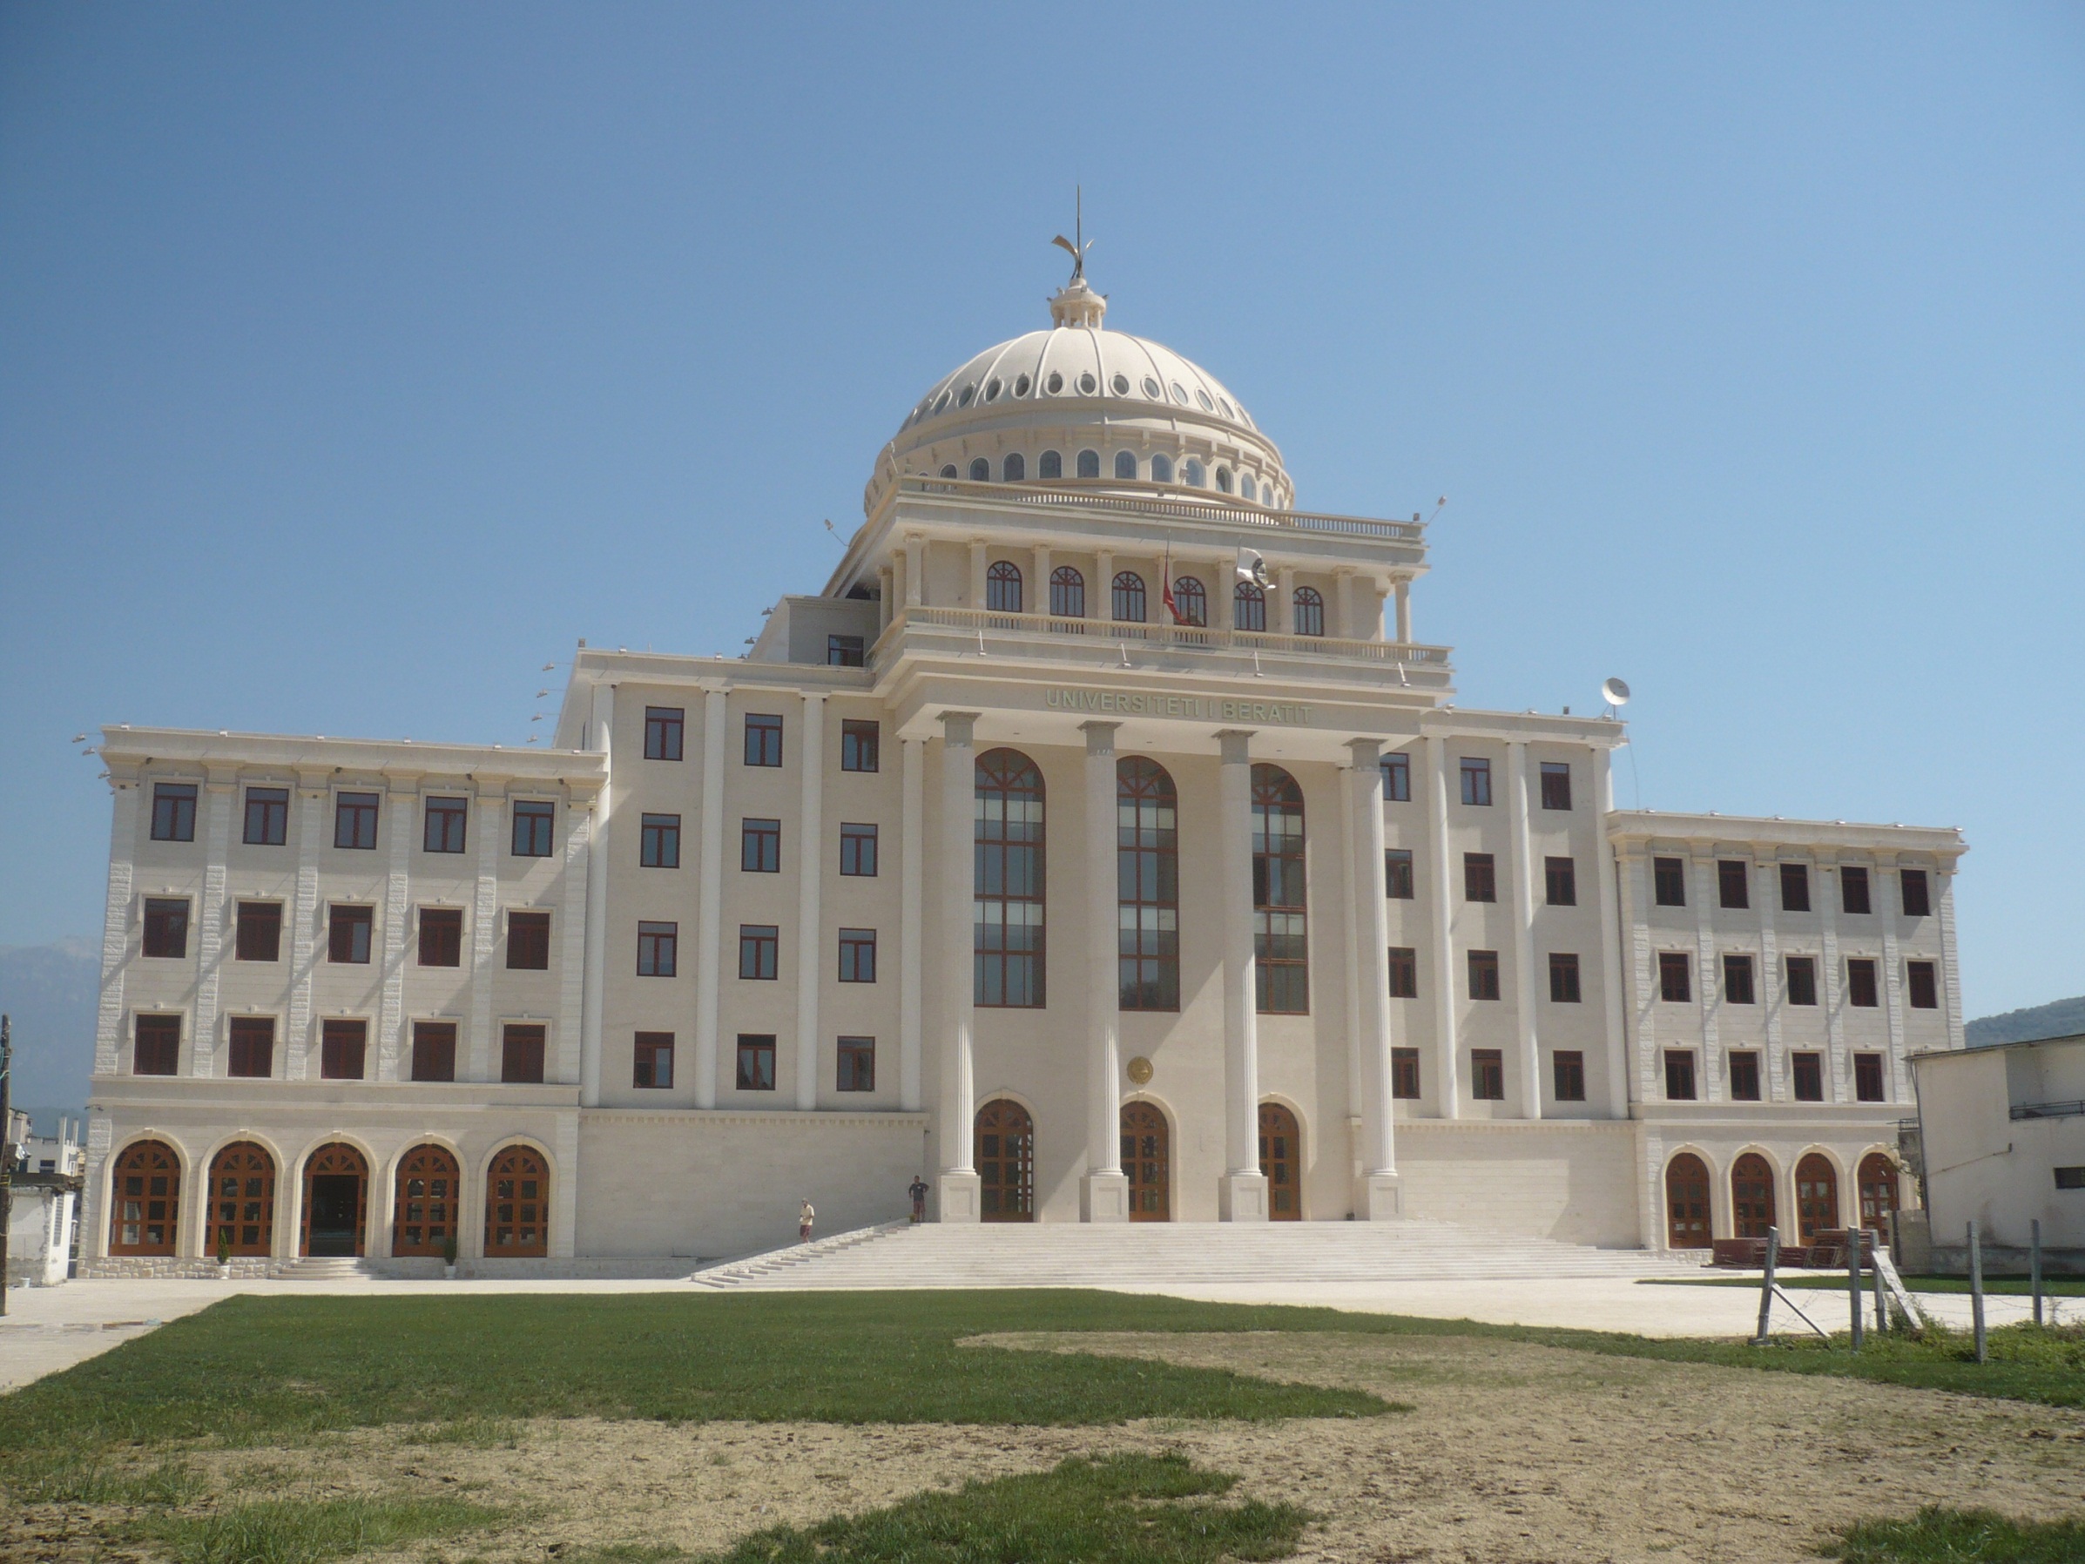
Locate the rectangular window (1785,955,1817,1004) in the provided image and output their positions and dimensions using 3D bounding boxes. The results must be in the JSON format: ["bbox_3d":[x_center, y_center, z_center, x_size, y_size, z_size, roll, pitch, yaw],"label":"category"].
[{"bbox_3d":[34.305,8.944,95.275,1.490,2.140,0.200,3,-12,-15],"label":"rectangular window"}]

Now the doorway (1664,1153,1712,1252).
[{"bbox_3d":[28.819,18.681,94.162,2.164,4.153,0.250,3,-11,-16],"label":"doorway"}]

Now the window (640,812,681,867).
[{"bbox_3d":[-14.832,2.305,82.135,1.444,2.083,0.200,3,-12,-16],"label":"window"}]

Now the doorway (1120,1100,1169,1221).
[{"bbox_3d":[4.152,15.868,88.387,2.397,4.962,0.250,3,-11,-16],"label":"doorway"}]

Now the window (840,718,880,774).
[{"bbox_3d":[-7.476,-1.504,86.688,1.551,2.211,0.200,3,-12,-15],"label":"window"}]

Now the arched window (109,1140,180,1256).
[{"bbox_3d":[-31.920,14.759,74.907,2.280,4.100,0.250,3,-12,-15],"label":"arched window"}]

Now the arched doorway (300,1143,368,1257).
[{"bbox_3d":[-24.994,14.784,74.515,2.258,4.040,0.300,3,-12,-15],"label":"arched doorway"}]

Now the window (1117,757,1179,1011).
[{"bbox_3d":[3.983,4.139,87.119,3.500,10.670,0.250,3,-12,-15],"label":"window"}]

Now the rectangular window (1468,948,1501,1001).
[{"bbox_3d":[19.760,8.655,94.538,1.491,2.182,0.200,3,-11,-16],"label":"rectangular window"}]

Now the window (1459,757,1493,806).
[{"bbox_3d":[19.769,-0.019,96.205,1.491,2.167,0.200,3,-11,-16],"label":"window"}]

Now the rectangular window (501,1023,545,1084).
[{"bbox_3d":[-19.279,10.100,78.335,1.444,2.077,0.200,3,-12,-16],"label":"rectangular window"}]

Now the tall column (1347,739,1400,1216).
[{"bbox_3d":[13.314,7.868,84.978,1.491,19.256,1.491,3,-12,-16],"label":"tall column"}]

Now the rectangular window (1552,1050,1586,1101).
[{"bbox_3d":[22.433,12.511,89.593,1.436,2.085,0.180,3,-12,-15],"label":"rectangular window"}]

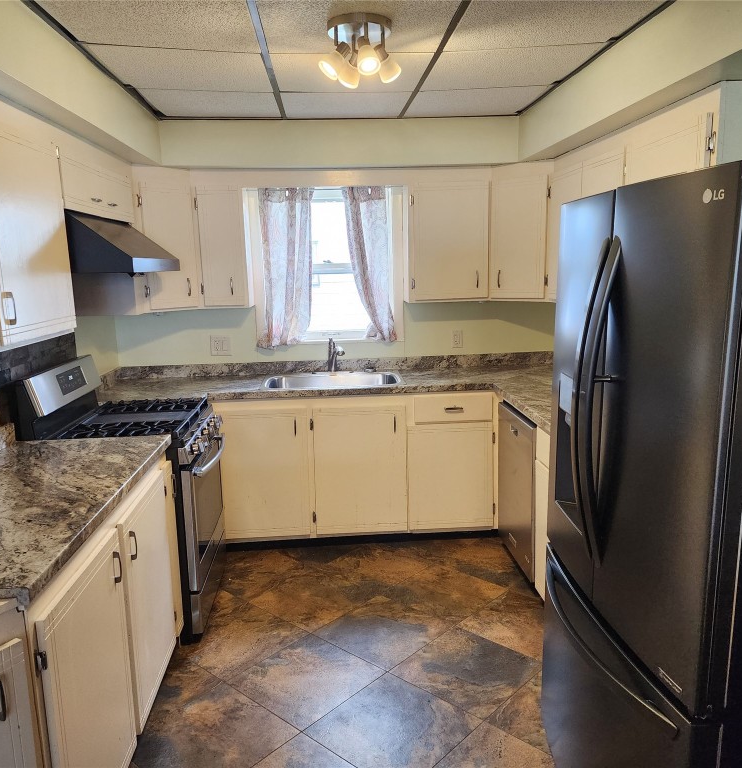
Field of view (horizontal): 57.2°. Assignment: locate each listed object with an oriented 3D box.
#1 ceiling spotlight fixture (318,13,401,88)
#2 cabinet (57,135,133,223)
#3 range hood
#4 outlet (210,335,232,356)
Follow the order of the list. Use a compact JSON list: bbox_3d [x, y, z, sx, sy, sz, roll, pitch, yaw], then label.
[{"bbox_3d":[-0.033,-1.034,2.099,0.252,0.176,0.247,-2,10,-4],"label":"ceiling spotlight fixture"},{"bbox_3d":[-1.295,-0.832,2.853,0.330,0.279,0.935,-2,10,-4],"label":"cabinet"},{"bbox_3d":[-1.130,-0.562,2.758,0.530,0.225,0.760,-2,10,-3],"label":"range hood"},{"bbox_3d":[-0.910,-0.230,4.117,0.119,0.117,0.012,-2,10,-4],"label":"outlet"}]

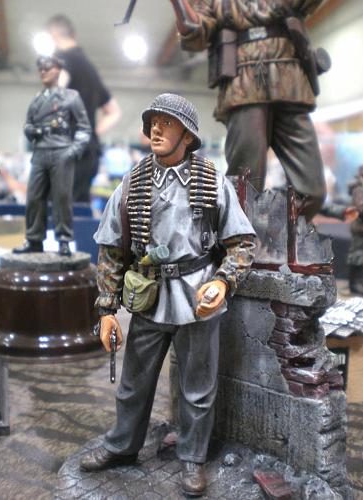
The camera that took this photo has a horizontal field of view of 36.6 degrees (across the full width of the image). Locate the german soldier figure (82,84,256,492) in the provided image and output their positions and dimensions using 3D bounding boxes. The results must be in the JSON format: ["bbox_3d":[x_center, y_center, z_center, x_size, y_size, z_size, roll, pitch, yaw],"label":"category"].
[{"bbox_3d":[-0.003,0.014,0.168,0.051,0.120,0.038,2,8,13],"label":"german soldier figure"}]

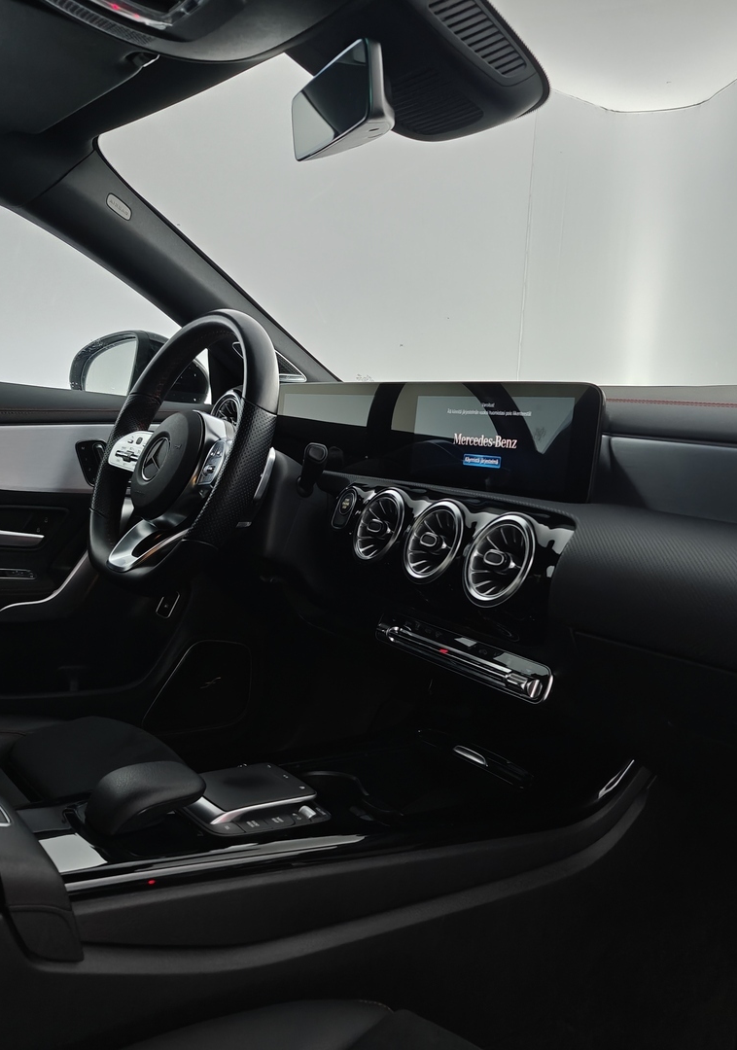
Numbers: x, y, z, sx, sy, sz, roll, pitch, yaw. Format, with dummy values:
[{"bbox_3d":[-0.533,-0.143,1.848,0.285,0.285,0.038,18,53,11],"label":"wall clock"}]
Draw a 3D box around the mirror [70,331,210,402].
[{"bbox_3d":[-0.403,-0.272,1.644,0.250,0.145,0.138,8,8,41],"label":"mirror"}]

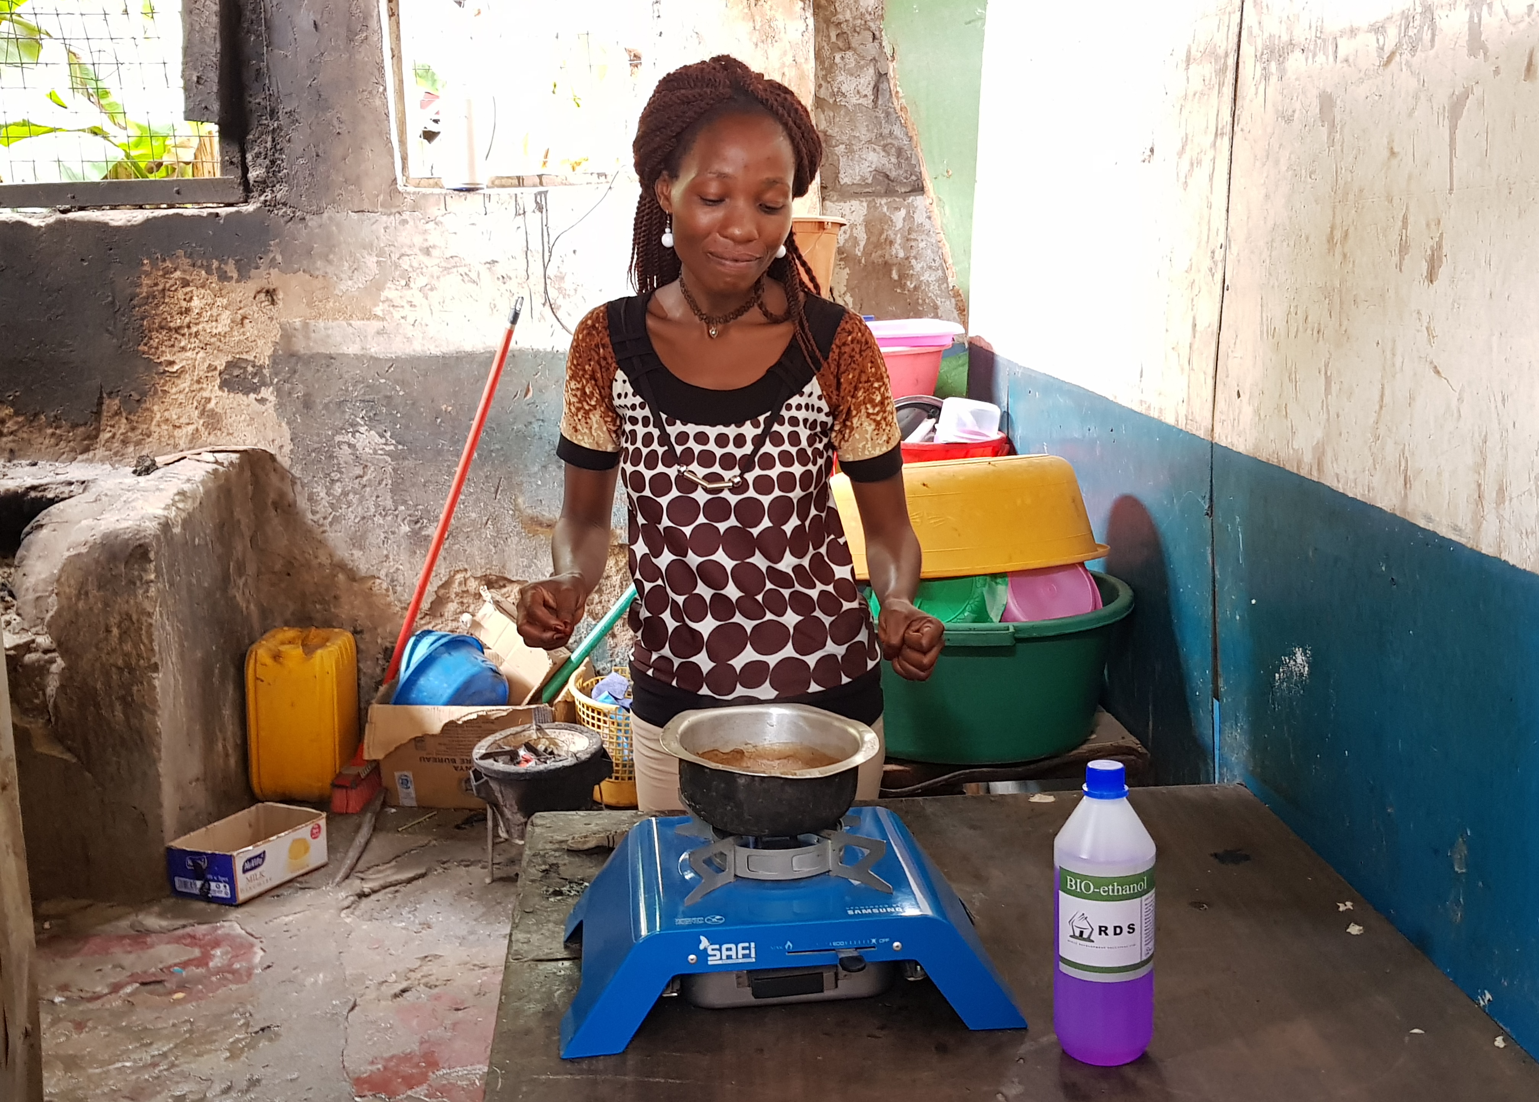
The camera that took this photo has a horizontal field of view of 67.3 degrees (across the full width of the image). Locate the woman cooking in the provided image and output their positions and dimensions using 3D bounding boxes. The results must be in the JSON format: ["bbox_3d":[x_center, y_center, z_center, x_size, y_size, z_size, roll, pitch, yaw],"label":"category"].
[{"bbox_3d":[-0.047,0.194,1.471,0.480,1.540,0.360,0,13,2],"label":"woman cooking"}]

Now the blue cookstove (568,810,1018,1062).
[{"bbox_3d":[0.009,0.313,1.034,0.385,0.135,0.215,-1,13,-6],"label":"blue cookstove"}]

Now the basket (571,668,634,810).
[{"bbox_3d":[-0.353,0.481,3.005,0.310,0.290,0.310,0,13,0],"label":"basket"}]

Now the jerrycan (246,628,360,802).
[{"bbox_3d":[-1.205,0.418,3.022,0.238,0.400,0.215,0,13,1],"label":"jerrycan"}]

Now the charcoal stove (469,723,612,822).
[{"bbox_3d":[-0.508,0.565,2.614,0.300,0.275,0.280,0,13,0],"label":"charcoal stove"}]

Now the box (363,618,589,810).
[{"bbox_3d":[-0.755,0.439,3.057,0.450,0.350,0.370,1,13,3],"label":"box"}]

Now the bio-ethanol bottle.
[{"bbox_3d":[0.267,0.286,0.927,0.082,0.250,0.082,4,14,16],"label":"bio-ethanol bottle"}]

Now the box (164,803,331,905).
[{"bbox_3d":[-1.150,0.674,2.562,0.180,0.114,0.240,8,15,30],"label":"box"}]

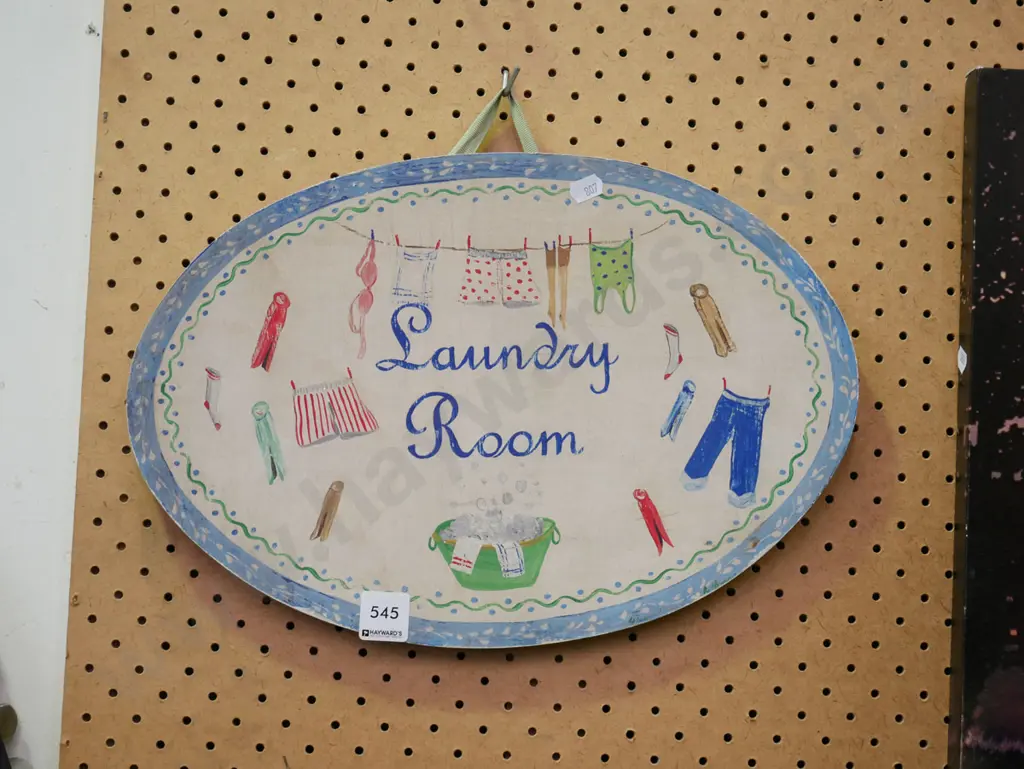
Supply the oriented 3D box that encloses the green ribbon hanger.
[{"bbox_3d":[-0.014,-0.207,1.482,0.067,0.067,0.022,2,-7,-2],"label":"green ribbon hanger"}]

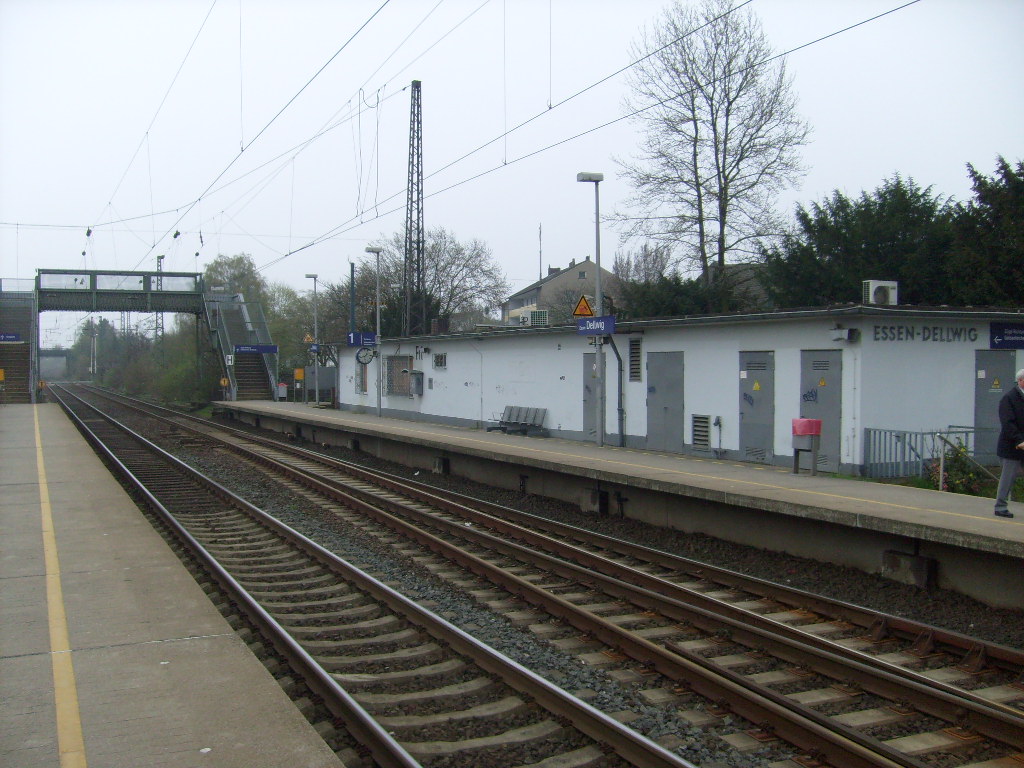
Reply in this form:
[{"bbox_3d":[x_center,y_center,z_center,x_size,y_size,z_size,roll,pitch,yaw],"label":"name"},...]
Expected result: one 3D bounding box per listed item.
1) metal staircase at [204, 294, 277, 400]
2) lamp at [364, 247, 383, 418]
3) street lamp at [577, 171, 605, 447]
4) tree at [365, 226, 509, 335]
[{"bbox_3d":[-15.826,-2.334,59.271,2.400,6.300,10.600,-1,1,-25],"label":"metal staircase"},{"bbox_3d":[-4.548,-1.675,34.000,0.500,5.650,0.240,-1,1,-25],"label":"lamp"},{"bbox_3d":[1.621,-1.529,21.250,0.500,5.650,0.240,-1,1,-25],"label":"street lamp"},{"bbox_3d":[-4.108,-3.602,57.090,7.900,10.029,7.600,-1,1,-25],"label":"tree"}]

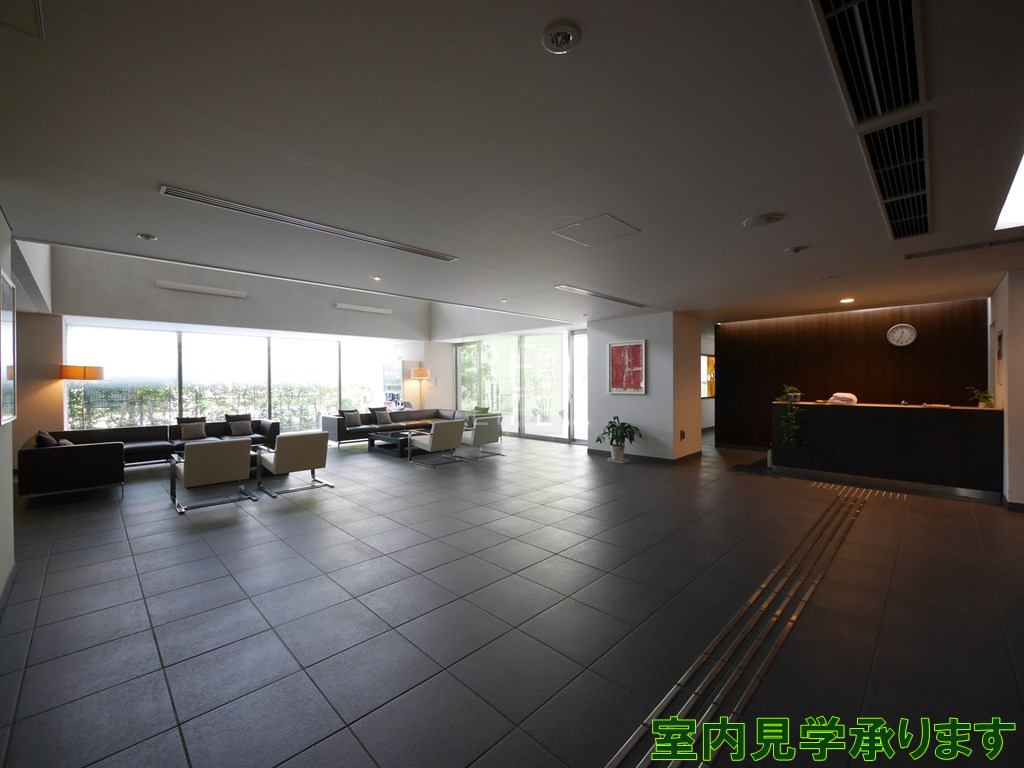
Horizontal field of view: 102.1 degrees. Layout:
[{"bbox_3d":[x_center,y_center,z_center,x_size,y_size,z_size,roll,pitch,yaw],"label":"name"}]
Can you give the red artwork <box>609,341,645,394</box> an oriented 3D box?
[{"bbox_3d":[2.007,-0.277,7.275,0.705,0.925,0.040,-1,0,45],"label":"red artwork"}]

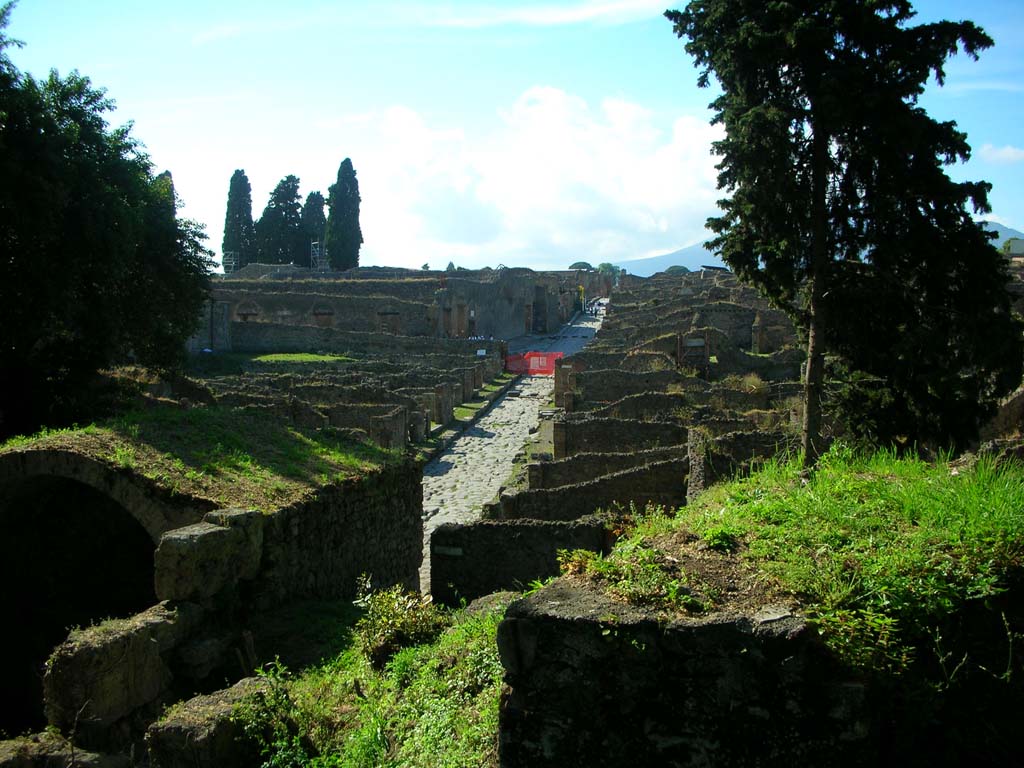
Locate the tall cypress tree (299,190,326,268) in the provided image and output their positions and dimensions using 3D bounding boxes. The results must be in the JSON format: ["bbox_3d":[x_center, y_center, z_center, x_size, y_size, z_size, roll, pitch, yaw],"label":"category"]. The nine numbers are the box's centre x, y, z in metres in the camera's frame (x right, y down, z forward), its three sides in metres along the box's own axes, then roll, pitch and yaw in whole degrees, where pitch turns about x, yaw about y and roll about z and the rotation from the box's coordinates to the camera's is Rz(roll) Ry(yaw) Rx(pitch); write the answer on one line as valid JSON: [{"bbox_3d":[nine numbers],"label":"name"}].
[{"bbox_3d":[-32.067,-24.488,166.429,4.822,13.057,4.822,-1,6,-11],"label":"tall cypress tree"}]

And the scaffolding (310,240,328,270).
[{"bbox_3d":[-29.163,-19.464,156.862,2.400,4.813,1.700,-1,6,-10],"label":"scaffolding"}]

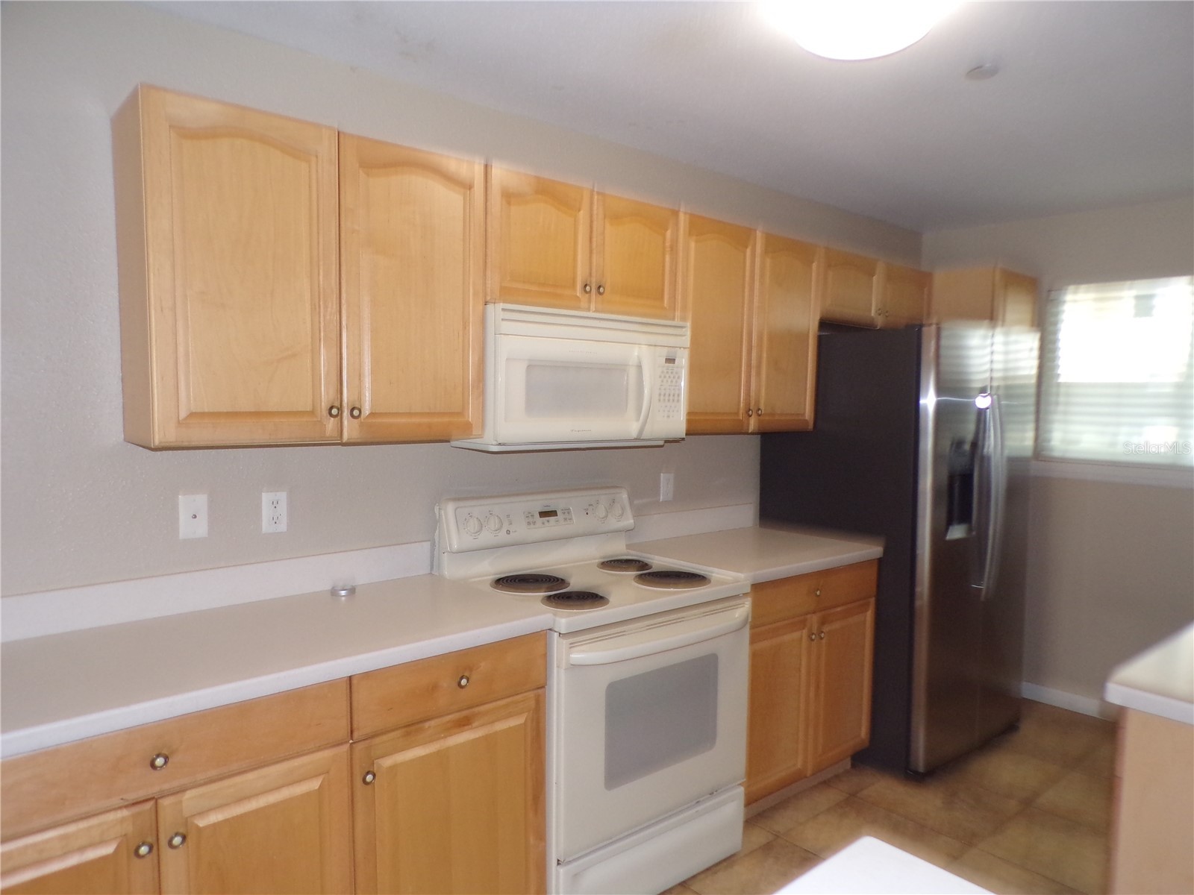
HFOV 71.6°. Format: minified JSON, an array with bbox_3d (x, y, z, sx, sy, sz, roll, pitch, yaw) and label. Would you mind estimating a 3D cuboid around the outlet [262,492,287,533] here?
[{"bbox_3d":[-0.871,0.178,2.243,0.067,0.117,0.008,-2,5,-42],"label":"outlet"}]

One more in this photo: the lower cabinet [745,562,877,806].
[{"bbox_3d":[0.561,0.830,3.171,0.824,0.817,0.610,-2,5,-42],"label":"lower cabinet"}]

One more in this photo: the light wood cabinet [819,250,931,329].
[{"bbox_3d":[1.158,-0.695,3.788,0.962,0.301,0.311,-2,5,-42],"label":"light wood cabinet"}]

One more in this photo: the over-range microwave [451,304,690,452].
[{"bbox_3d":[-0.100,-0.215,2.652,0.770,0.406,0.380,-2,5,-42],"label":"over-range microwave"}]

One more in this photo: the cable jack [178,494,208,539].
[{"bbox_3d":[-1.024,0.176,2.105,0.070,0.118,0.008,-2,5,-42],"label":"cable jack"}]

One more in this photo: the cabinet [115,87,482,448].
[{"bbox_3d":[-0.724,-0.394,2.125,0.845,0.754,0.311,-2,5,-42],"label":"cabinet"}]

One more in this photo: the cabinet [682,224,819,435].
[{"bbox_3d":[0.482,-0.442,3.202,0.841,0.754,0.311,-2,5,-42],"label":"cabinet"}]

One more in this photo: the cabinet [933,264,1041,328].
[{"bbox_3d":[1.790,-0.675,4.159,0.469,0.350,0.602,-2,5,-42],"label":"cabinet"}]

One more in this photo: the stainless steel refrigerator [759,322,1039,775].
[{"bbox_3d":[1.329,0.389,3.644,0.918,1.752,0.819,-2,5,-42],"label":"stainless steel refrigerator"}]

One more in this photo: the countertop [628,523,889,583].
[{"bbox_3d":[0.584,0.402,3.151,0.876,0.041,0.622,-2,5,-42],"label":"countertop"}]

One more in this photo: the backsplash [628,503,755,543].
[{"bbox_3d":[0.376,0.312,3.362,0.824,0.104,0.020,-2,5,-42],"label":"backsplash"}]

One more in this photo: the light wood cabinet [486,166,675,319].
[{"bbox_3d":[-0.116,-0.609,2.653,0.773,0.371,0.311,-2,5,-42],"label":"light wood cabinet"}]

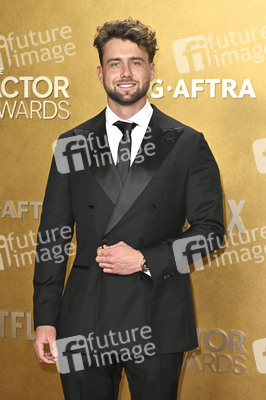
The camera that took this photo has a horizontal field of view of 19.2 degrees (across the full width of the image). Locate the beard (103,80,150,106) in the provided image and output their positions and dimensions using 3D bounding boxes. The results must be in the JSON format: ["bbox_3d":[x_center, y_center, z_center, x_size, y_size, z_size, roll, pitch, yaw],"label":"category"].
[{"bbox_3d":[-0.021,-0.335,2.475,0.148,0.085,0.090,-2,7,0],"label":"beard"}]

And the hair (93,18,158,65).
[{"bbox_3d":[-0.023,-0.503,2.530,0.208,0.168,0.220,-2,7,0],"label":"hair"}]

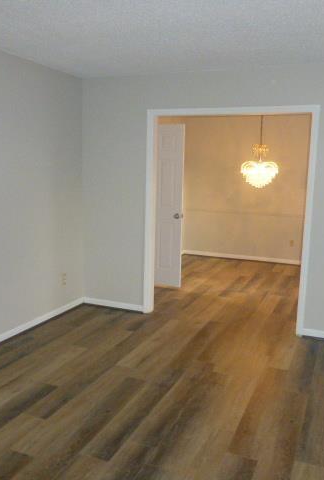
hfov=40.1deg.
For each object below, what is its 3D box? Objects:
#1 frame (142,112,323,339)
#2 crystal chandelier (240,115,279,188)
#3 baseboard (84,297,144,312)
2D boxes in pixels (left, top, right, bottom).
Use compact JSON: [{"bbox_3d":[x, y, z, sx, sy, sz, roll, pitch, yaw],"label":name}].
[{"bbox_3d":[0.612,-0.201,4.362,1.644,2.109,0.140,5,9,22],"label":"frame"},{"bbox_3d":[1.300,-1.205,5.796,0.490,1.060,0.490,5,9,22],"label":"crystal chandelier"},{"bbox_3d":[-0.546,0.711,4.910,0.766,0.083,0.020,5,9,22],"label":"baseboard"}]

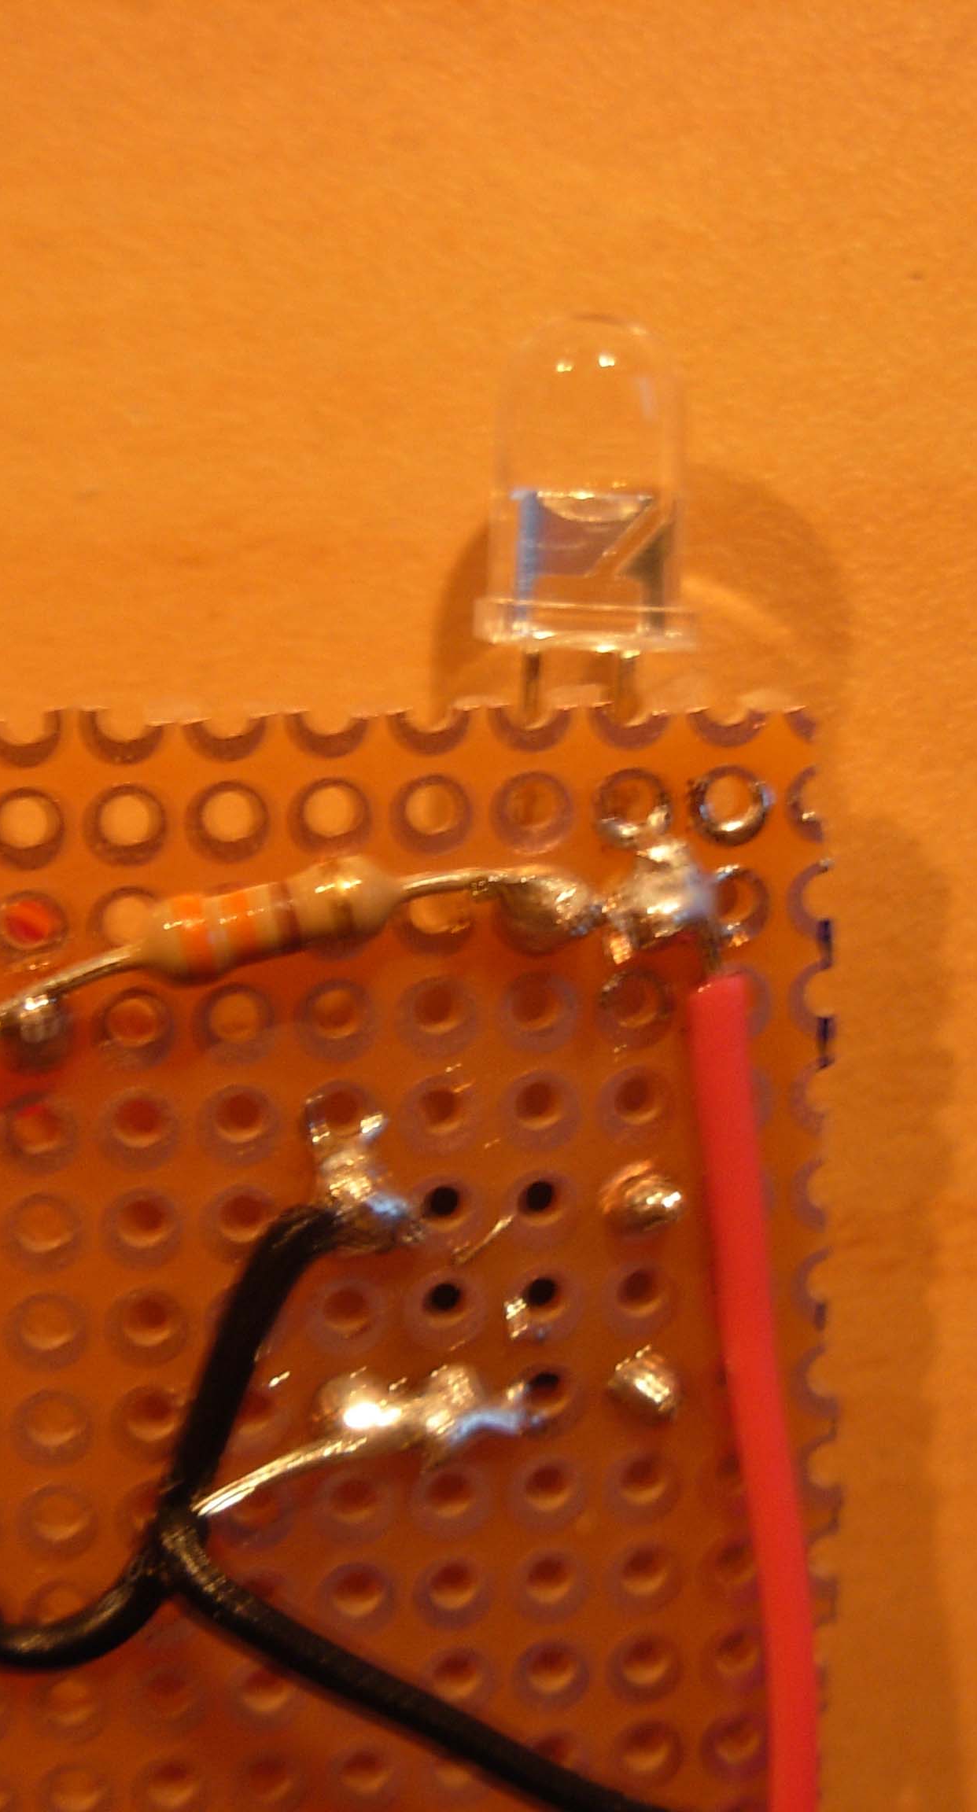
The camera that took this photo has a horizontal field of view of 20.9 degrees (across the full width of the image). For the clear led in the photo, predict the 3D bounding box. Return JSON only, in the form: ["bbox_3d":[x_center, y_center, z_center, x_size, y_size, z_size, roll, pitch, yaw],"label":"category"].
[{"bbox_3d":[0.003,-0.011,0.070,0.006,0.006,0.009,2,92,0],"label":"clear led"}]

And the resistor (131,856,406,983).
[{"bbox_3d":[-0.005,0.000,0.065,0.007,0.002,0.002,-14,98,-5],"label":"resistor"}]

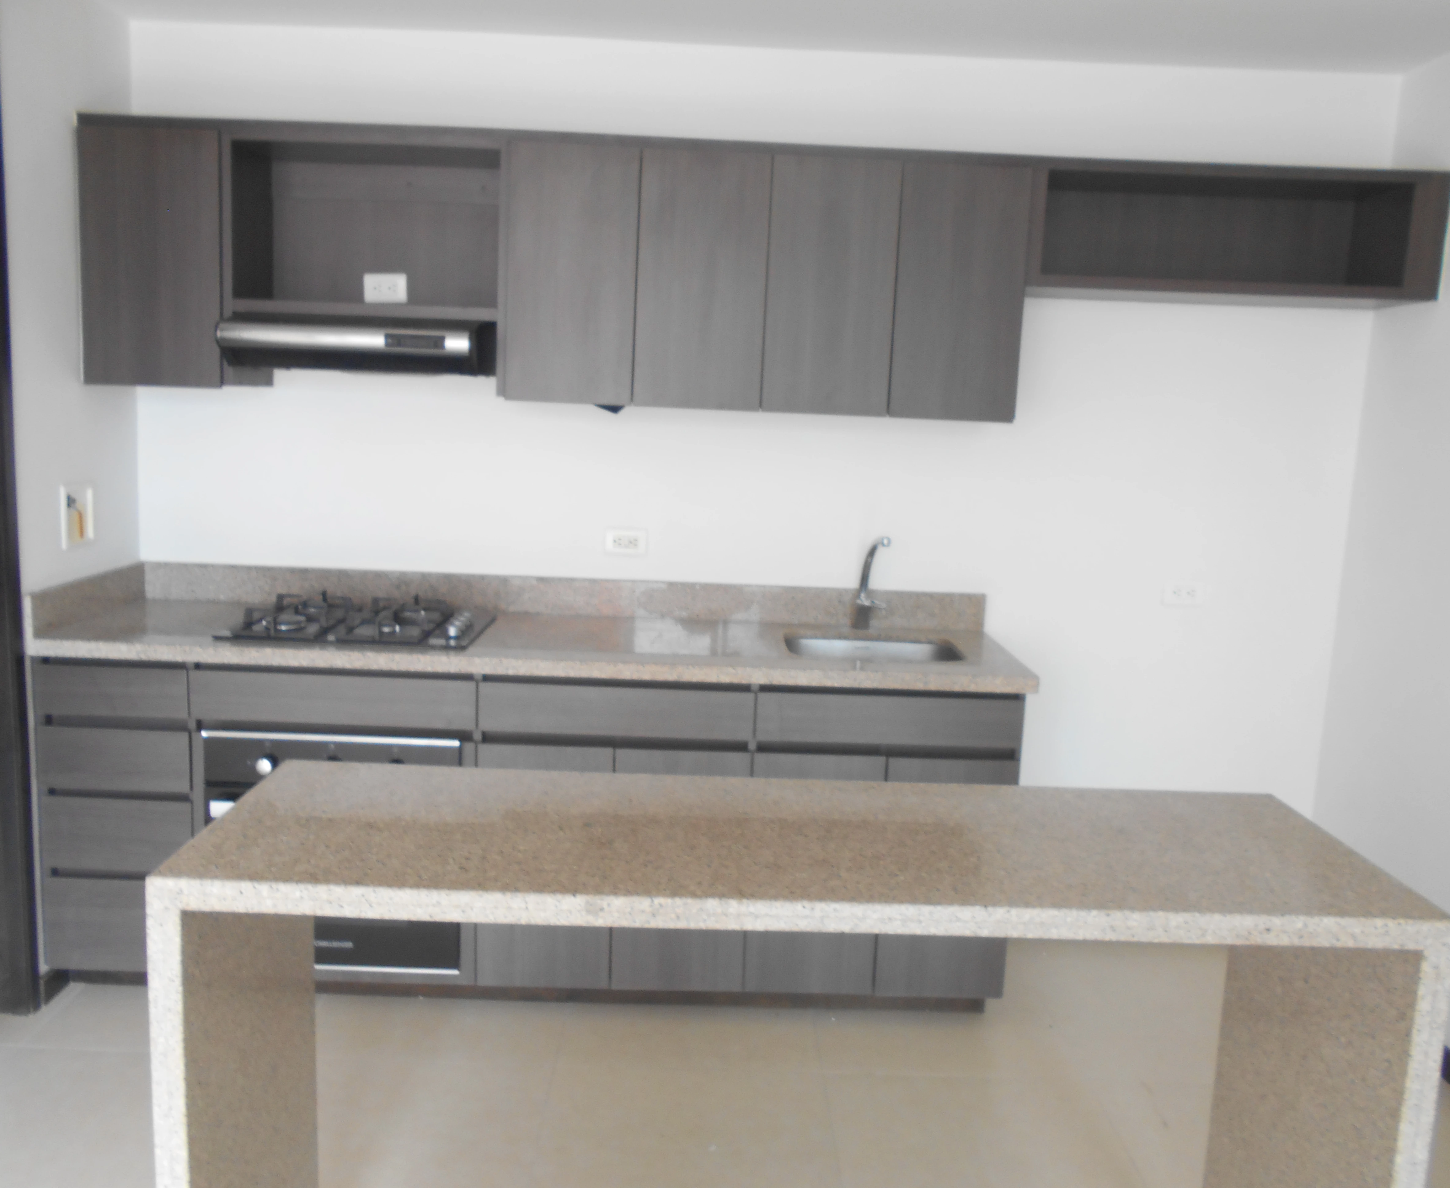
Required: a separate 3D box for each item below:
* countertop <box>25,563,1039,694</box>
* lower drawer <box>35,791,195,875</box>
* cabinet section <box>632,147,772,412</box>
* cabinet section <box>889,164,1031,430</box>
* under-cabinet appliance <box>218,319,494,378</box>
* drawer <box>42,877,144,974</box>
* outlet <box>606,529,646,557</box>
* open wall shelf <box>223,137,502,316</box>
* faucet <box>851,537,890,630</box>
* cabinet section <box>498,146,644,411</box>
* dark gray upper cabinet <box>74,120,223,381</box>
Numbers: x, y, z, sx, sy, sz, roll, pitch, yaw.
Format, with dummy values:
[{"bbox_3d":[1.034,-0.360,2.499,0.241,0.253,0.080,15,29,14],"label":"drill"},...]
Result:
[{"bbox_3d":[-0.438,0.071,3.027,2.335,0.143,0.588,2,9,-1],"label":"countertop"},{"bbox_3d":[-1.443,0.530,3.068,0.361,0.181,0.508,2,9,-1],"label":"lower drawer"},{"bbox_3d":[-0.056,-0.786,3.063,0.320,0.614,0.285,2,9,-1],"label":"cabinet section"},{"bbox_3d":[0.579,-0.763,3.074,0.316,0.614,0.285,2,9,-1],"label":"cabinet section"},{"bbox_3d":[-0.888,-0.619,2.975,0.587,0.115,0.477,2,9,-1],"label":"under-cabinet appliance"},{"bbox_3d":[-1.452,0.757,3.102,0.361,0.235,0.508,2,9,-1],"label":"drawer"},{"bbox_3d":[-0.272,-0.142,3.289,0.114,0.070,0.010,2,9,-1],"label":"outlet"},{"bbox_3d":[-0.882,-0.915,3.028,0.674,0.432,0.283,2,9,-1],"label":"open wall shelf"},{"bbox_3d":[0.392,-0.026,3.182,0.080,0.275,0.209,1,9,-7],"label":"faucet"},{"bbox_3d":[-0.379,-0.798,3.058,0.326,0.614,0.285,2,9,-1],"label":"cabinet section"},{"bbox_3d":[-1.399,-0.842,3.034,0.345,0.618,0.283,2,9,-1],"label":"dark gray upper cabinet"}]

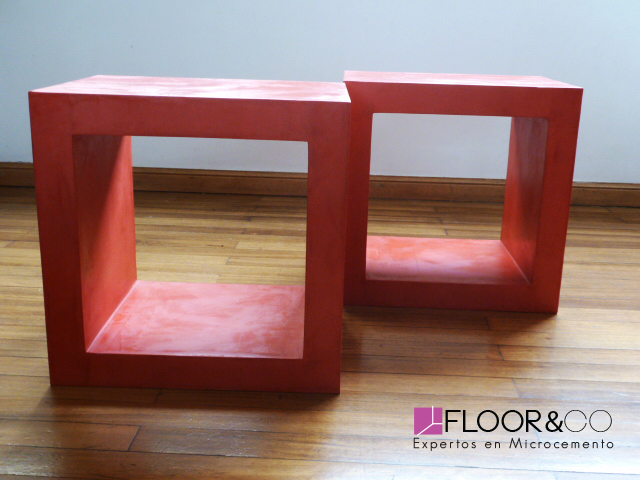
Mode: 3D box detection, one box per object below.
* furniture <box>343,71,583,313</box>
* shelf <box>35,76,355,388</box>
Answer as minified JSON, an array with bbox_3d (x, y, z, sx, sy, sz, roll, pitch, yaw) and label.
[{"bbox_3d":[0.270,-0.120,1.526,0.449,0.450,0.320,2,17,2],"label":"furniture"},{"bbox_3d":[-0.187,-0.029,1.183,0.449,0.450,0.320,2,17,0],"label":"shelf"}]

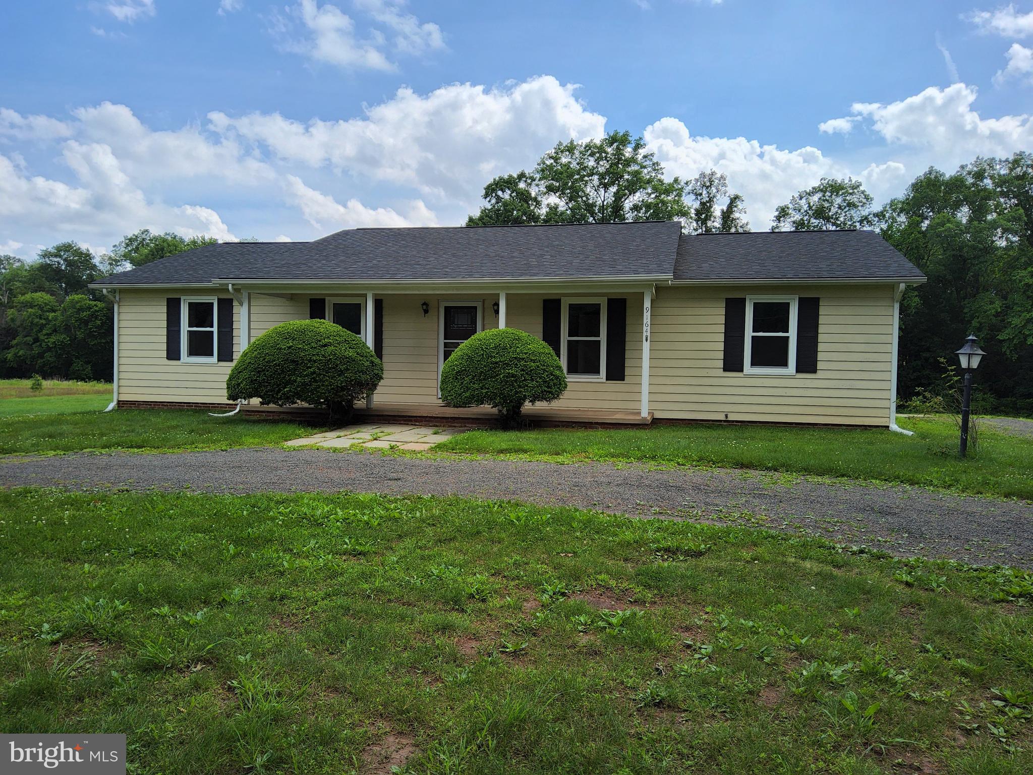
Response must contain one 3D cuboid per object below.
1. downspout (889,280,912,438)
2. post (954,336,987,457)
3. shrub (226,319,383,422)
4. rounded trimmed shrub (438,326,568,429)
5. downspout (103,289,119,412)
[{"bbox_3d":[6.965,-0.503,13.395,0.370,2.680,0.480,1,2,13],"label":"downspout"},{"bbox_3d":[6.269,0.126,10.362,0.265,1.742,0.265,2,3,-9],"label":"post"},{"bbox_3d":[-3.868,-0.287,13.622,2.830,1.945,2.450,1,2,13],"label":"shrub"},{"bbox_3d":[-0.228,-0.159,12.798,2.166,1.744,2.100,1,2,13],"label":"rounded trimmed shrub"},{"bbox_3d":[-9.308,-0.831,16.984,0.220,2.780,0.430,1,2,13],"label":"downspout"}]

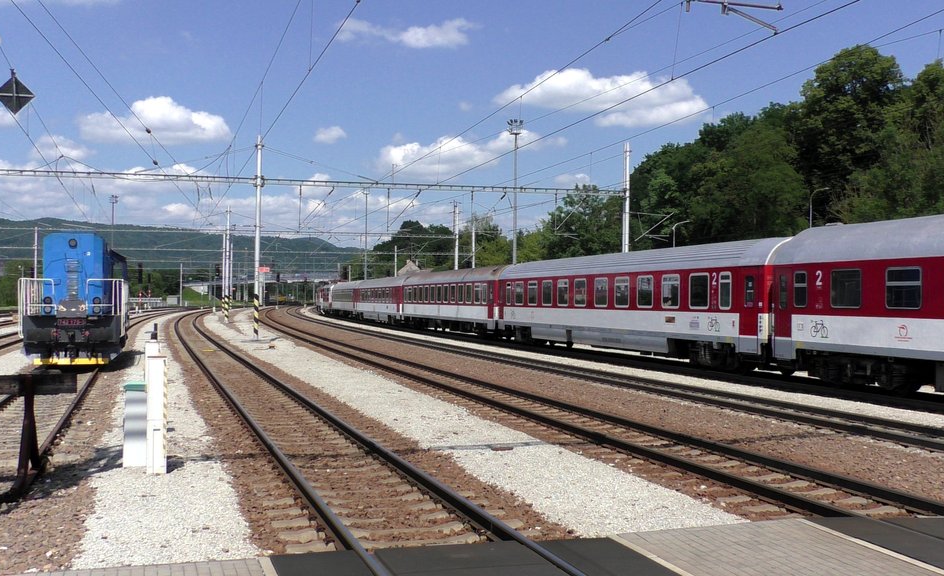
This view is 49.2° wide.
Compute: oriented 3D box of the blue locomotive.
[{"bbox_3d":[-14.155,0.451,37.511,3.080,4.280,13.600,1,-1,-18],"label":"blue locomotive"}]

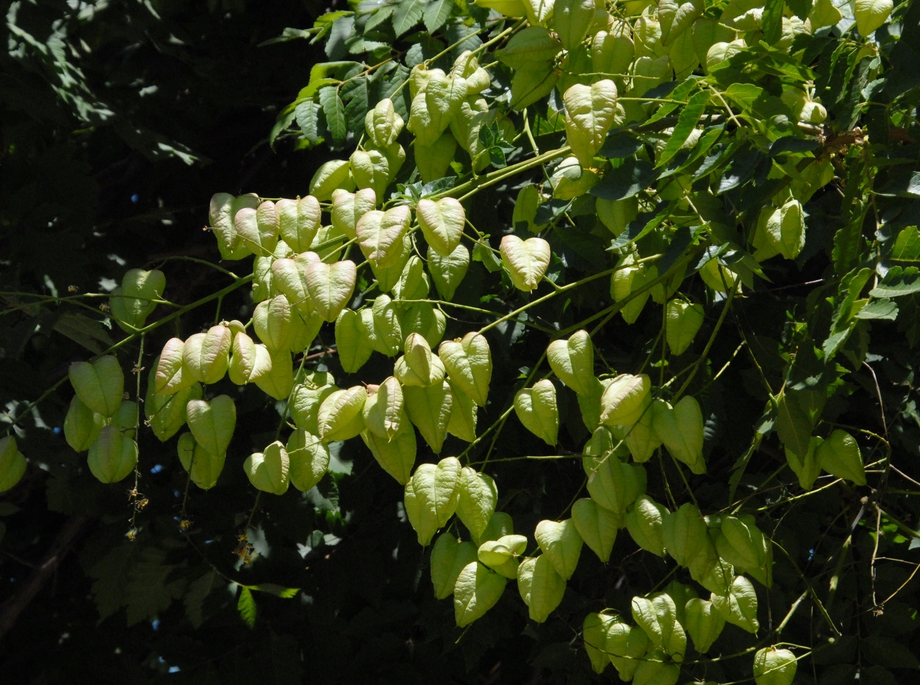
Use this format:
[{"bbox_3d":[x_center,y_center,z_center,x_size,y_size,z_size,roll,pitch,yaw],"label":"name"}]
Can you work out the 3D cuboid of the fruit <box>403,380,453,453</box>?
[{"bbox_3d":[-0.023,0.052,2.590,0.034,0.052,0.033,-10,-3,0],"label":"fruit"}]

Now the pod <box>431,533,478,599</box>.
[{"bbox_3d":[-0.005,0.155,2.520,0.033,0.046,0.031,4,-7,0],"label":"pod"}]

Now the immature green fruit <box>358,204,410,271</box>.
[{"bbox_3d":[-0.054,-0.073,2.550,0.036,0.046,0.032,11,-5,0],"label":"immature green fruit"}]

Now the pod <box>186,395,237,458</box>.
[{"bbox_3d":[-0.171,0.059,2.500,0.033,0.046,0.031,-10,-7,0],"label":"pod"}]

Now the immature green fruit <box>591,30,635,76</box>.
[{"bbox_3d":[0.110,-0.205,2.600,0.032,0.042,0.030,0,-5,0],"label":"immature green fruit"}]

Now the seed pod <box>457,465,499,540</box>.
[{"bbox_3d":[0.011,0.117,2.600,0.032,0.052,0.031,0,-5,0],"label":"seed pod"}]

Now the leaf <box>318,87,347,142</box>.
[{"bbox_3d":[-0.091,-0.163,2.580,0.019,0.039,0.009,-3,-7,0],"label":"leaf"}]

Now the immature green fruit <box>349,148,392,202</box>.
[{"bbox_3d":[-0.065,-0.120,2.630,0.031,0.043,0.030,-6,-9,0],"label":"immature green fruit"}]

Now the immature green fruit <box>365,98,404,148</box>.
[{"bbox_3d":[-0.055,-0.159,2.620,0.029,0.038,0.030,3,-5,0],"label":"immature green fruit"}]

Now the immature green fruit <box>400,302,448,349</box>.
[{"bbox_3d":[-0.026,-0.008,2.530,0.032,0.041,0.032,3,-7,0],"label":"immature green fruit"}]

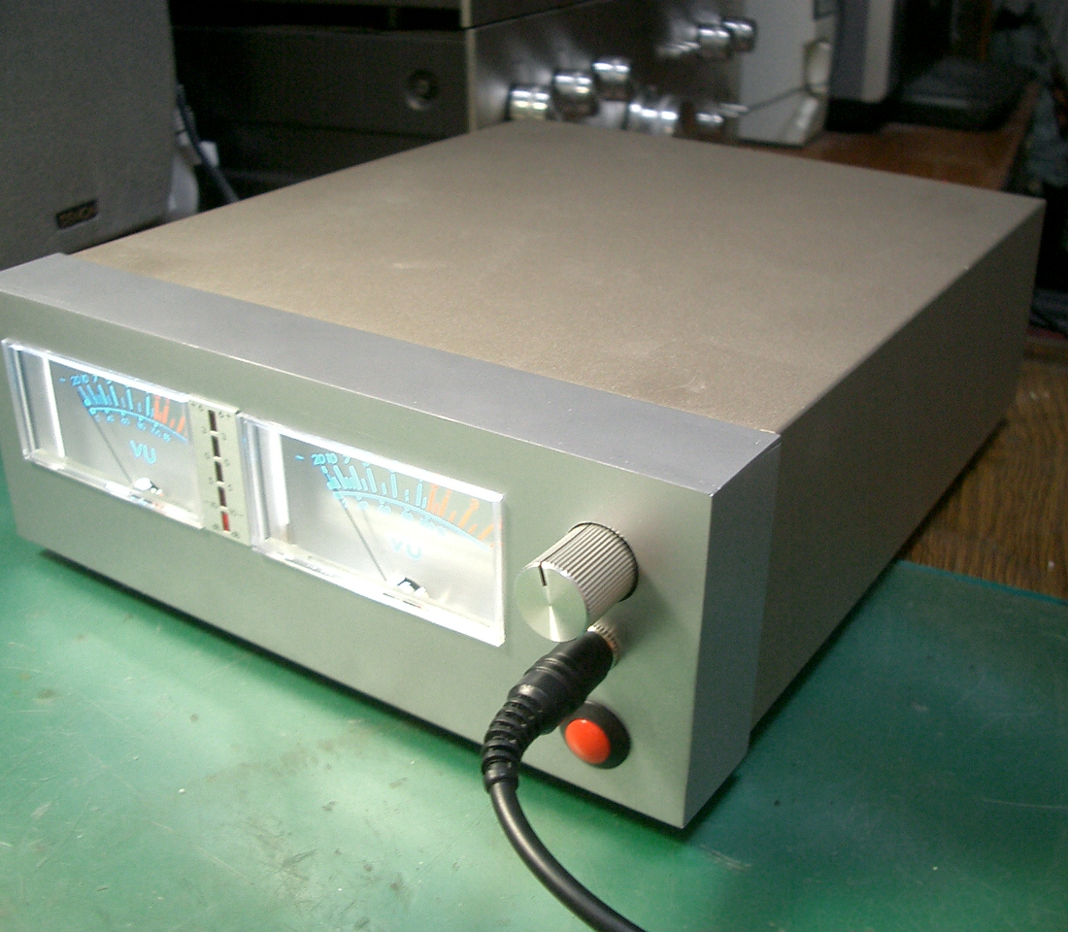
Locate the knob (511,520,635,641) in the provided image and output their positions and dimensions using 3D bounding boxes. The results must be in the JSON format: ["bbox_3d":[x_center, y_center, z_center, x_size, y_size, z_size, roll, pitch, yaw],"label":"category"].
[{"bbox_3d":[0.008,0.021,0.227,0.016,0.016,0.017,17,31,29],"label":"knob"}]

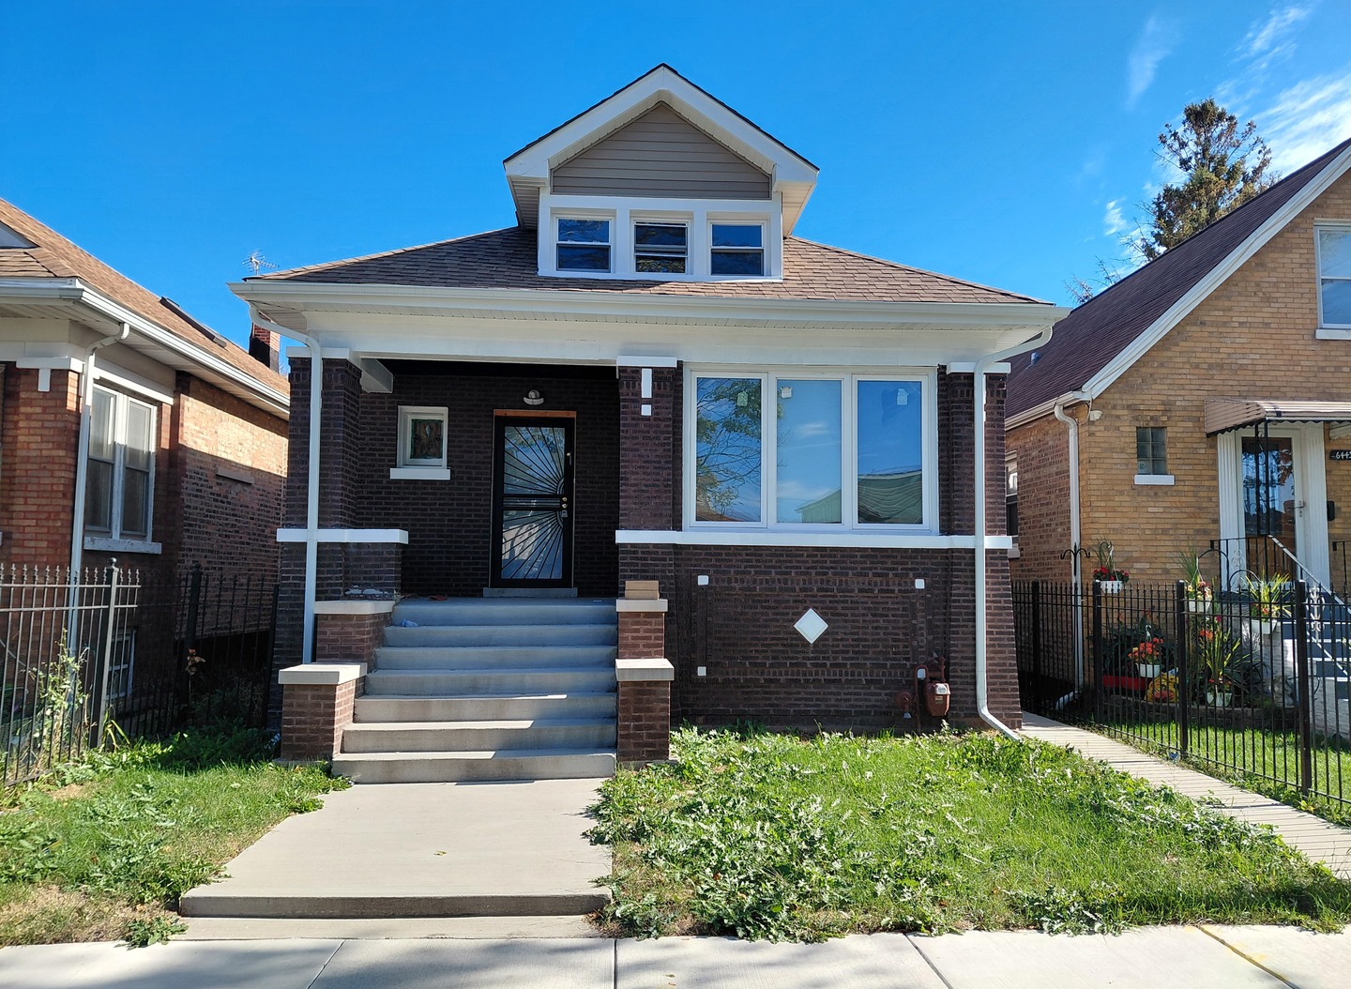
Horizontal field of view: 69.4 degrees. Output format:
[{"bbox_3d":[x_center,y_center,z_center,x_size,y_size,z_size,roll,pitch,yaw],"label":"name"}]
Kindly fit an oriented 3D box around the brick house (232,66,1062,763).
[{"bbox_3d":[-0.510,-0.655,15.056,8.032,6.571,12.500,1,-4,-4],"label":"brick house"}]

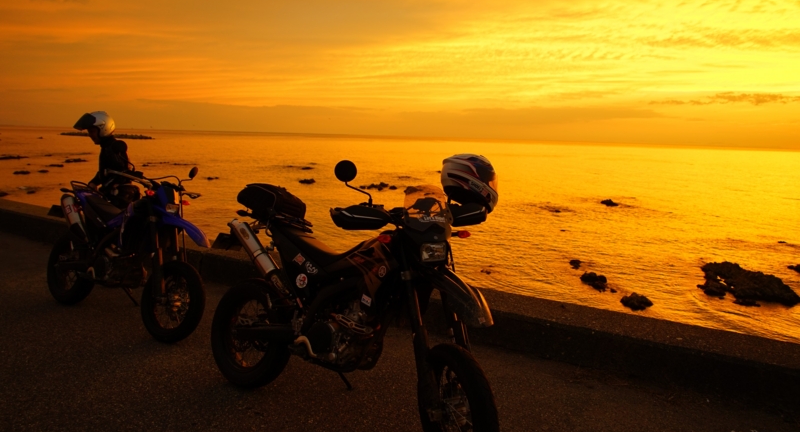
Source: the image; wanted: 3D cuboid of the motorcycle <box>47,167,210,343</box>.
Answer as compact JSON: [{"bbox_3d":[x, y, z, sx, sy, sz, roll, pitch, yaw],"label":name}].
[{"bbox_3d":[-2.129,0.195,4.066,2.080,1.260,0.840,7,10,32],"label":"motorcycle"}]

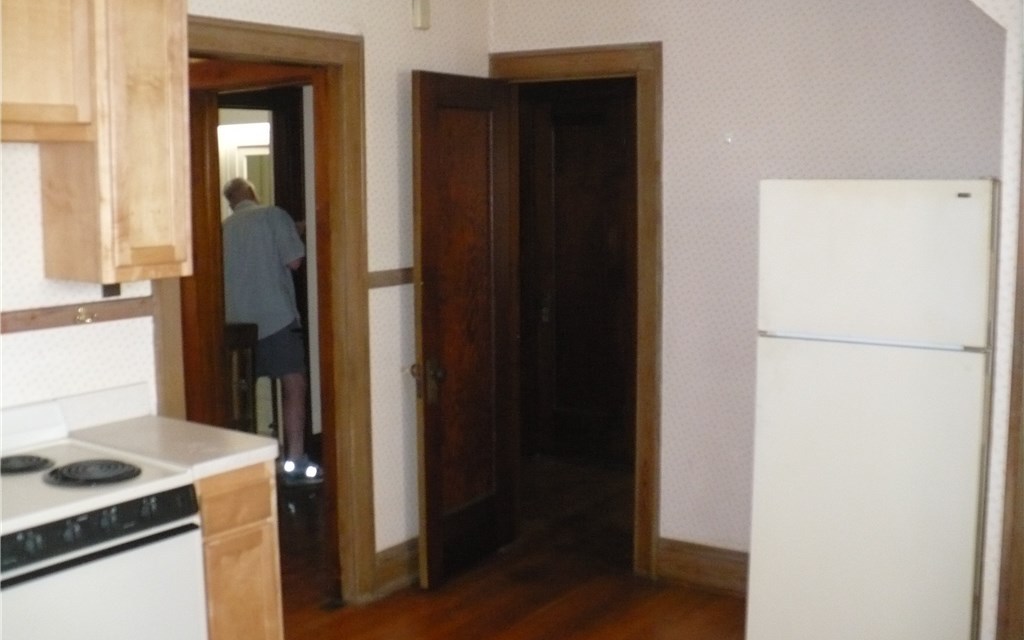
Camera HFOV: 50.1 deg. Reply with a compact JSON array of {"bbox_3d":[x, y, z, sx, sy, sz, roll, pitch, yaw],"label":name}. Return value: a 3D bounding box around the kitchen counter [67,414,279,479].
[{"bbox_3d":[-0.972,0.353,3.119,0.602,0.046,0.302,5,9,34],"label":"kitchen counter"}]

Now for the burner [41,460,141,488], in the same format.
[{"bbox_3d":[-1.039,0.375,2.722,0.226,0.022,0.226,0,7,0],"label":"burner"}]

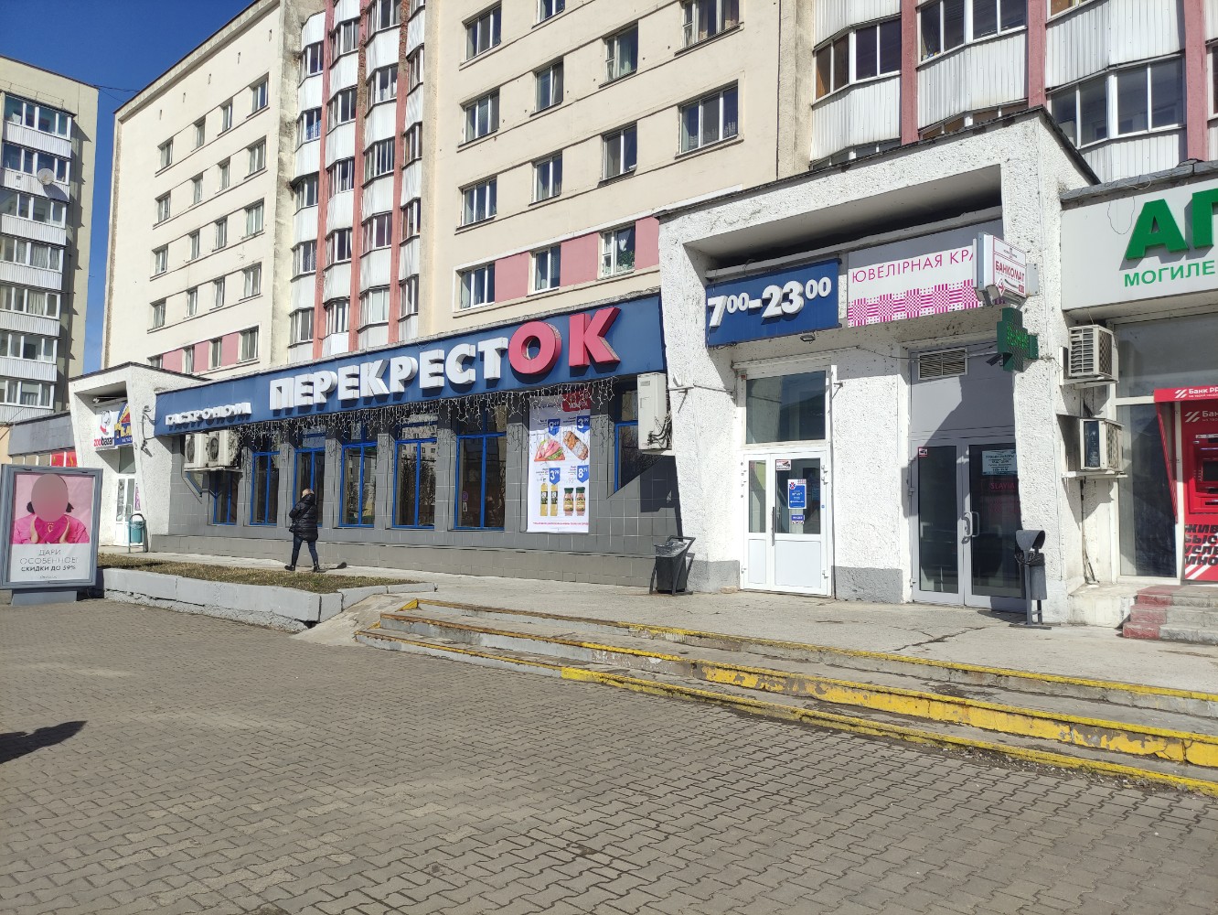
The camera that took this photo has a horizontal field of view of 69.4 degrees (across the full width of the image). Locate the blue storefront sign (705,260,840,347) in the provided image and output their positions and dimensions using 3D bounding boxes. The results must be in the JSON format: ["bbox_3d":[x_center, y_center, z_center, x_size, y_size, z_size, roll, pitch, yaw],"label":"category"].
[{"bbox_3d":[2.454,-2.305,13.360,2.300,1.000,0.150,-3,-6,42],"label":"blue storefront sign"}]

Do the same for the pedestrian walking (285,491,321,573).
[{"bbox_3d":[-6.233,1.480,17.942,0.680,1.660,0.500,-3,-5,38],"label":"pedestrian walking"}]

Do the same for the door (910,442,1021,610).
[{"bbox_3d":[4.811,0.886,11.880,1.480,2.270,0.100,-3,-6,42],"label":"door"}]

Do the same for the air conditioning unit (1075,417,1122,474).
[{"bbox_3d":[5.595,-0.112,9.979,0.270,0.555,0.740,-3,-6,42],"label":"air conditioning unit"}]

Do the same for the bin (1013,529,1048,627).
[{"bbox_3d":[4.728,1.343,9.839,0.363,1.059,0.363,-3,-6,42],"label":"bin"}]

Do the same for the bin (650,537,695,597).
[{"bbox_3d":[0.952,1.591,13.014,0.497,0.840,0.544,-3,-6,42],"label":"bin"}]

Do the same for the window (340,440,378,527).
[{"bbox_3d":[-5.687,0.594,20.145,1.547,2.025,0.134,-3,-6,42],"label":"window"}]

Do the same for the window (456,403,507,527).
[{"bbox_3d":[-2.493,0.197,17.330,1.566,2.445,0.134,-3,-6,42],"label":"window"}]

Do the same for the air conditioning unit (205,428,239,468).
[{"bbox_3d":[-10.419,-0.231,23.785,1.050,0.926,0.306,-3,-6,42],"label":"air conditioning unit"}]

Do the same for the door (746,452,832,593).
[{"bbox_3d":[2.776,1.011,13.891,1.570,2.210,0.100,-3,-6,42],"label":"door"}]

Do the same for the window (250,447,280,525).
[{"bbox_3d":[-9.404,0.869,24.273,1.720,2.050,0.120,-3,-6,41],"label":"window"}]

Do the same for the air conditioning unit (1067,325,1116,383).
[{"bbox_3d":[5.576,-1.150,10.125,0.300,0.560,0.840,-3,-6,42],"label":"air conditioning unit"}]

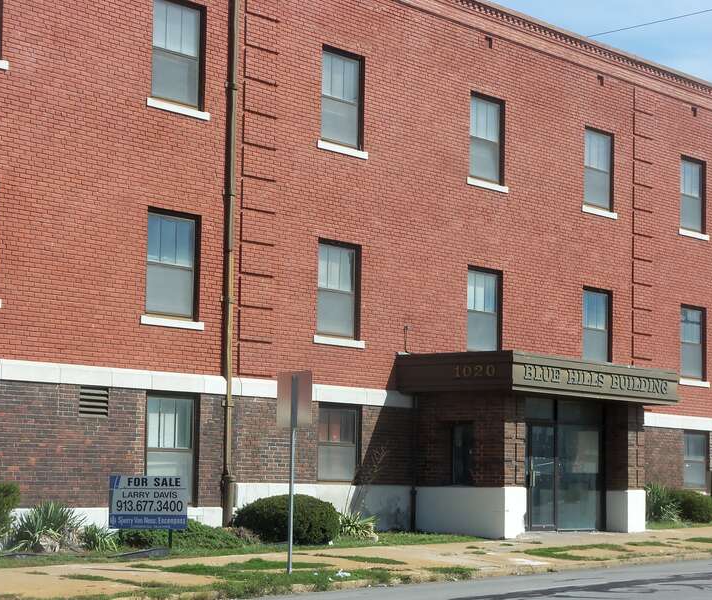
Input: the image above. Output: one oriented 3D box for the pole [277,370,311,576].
[{"bbox_3d":[-0.818,2.309,24.606,0.580,2.680,0.080,-4,-8,39],"label":"pole"}]

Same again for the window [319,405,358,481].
[{"bbox_3d":[-0.327,2.448,31.641,0.150,1.321,1.168,-4,-8,38],"label":"window"}]

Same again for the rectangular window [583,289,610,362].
[{"bbox_3d":[5.140,0.615,39.420,0.140,1.719,1.197,-4,-7,38],"label":"rectangular window"}]

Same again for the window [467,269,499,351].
[{"bbox_3d":[2.503,0.234,36.113,0.140,1.719,1.197,-4,-7,38],"label":"window"}]

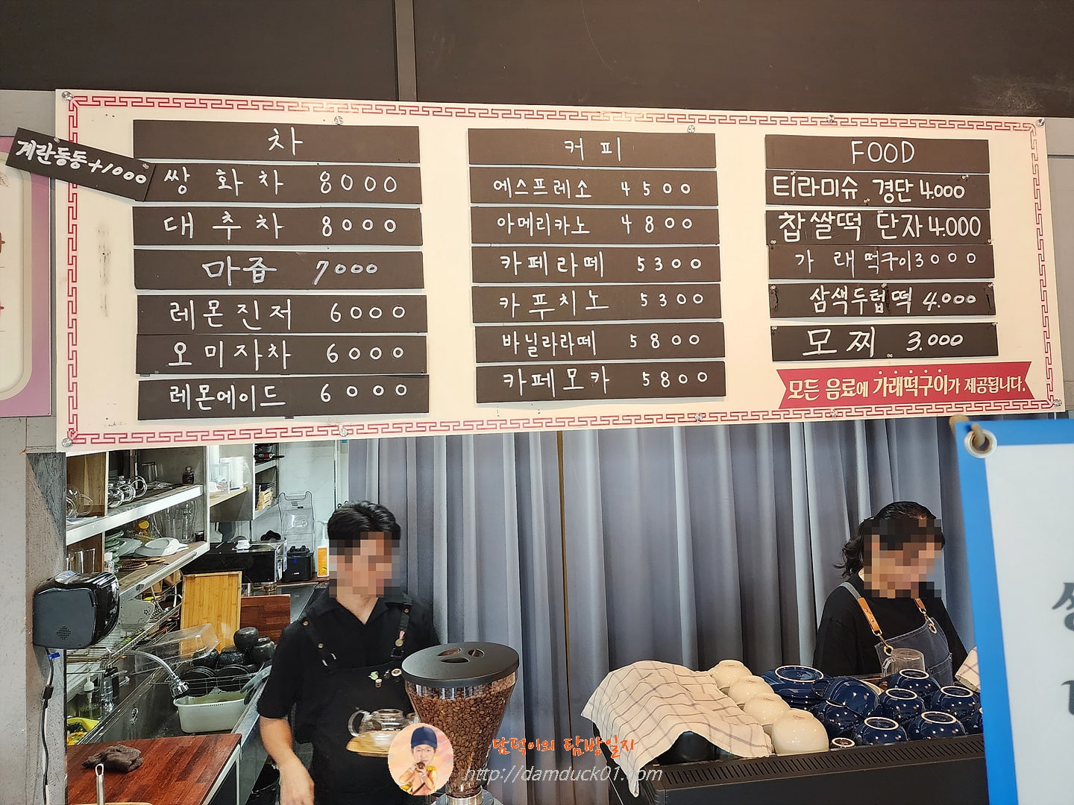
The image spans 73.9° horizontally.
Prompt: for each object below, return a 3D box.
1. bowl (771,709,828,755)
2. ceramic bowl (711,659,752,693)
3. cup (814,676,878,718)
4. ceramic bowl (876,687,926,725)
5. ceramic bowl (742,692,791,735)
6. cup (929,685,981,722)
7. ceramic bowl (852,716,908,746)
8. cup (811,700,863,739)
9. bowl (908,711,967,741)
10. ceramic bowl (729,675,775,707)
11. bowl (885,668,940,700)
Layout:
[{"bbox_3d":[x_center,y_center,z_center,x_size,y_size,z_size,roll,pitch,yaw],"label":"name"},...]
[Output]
[{"bbox_3d":[0.468,0.592,1.270,0.095,0.065,0.095,0,0,0],"label":"bowl"},{"bbox_3d":[0.417,0.592,1.528,0.095,0.065,0.095,0,0,0],"label":"ceramic bowl"},{"bbox_3d":[0.597,0.557,1.375,0.118,0.061,0.094,23,-12,0],"label":"cup"},{"bbox_3d":[0.713,0.600,1.394,0.095,0.060,0.095,0,0,0],"label":"ceramic bowl"},{"bbox_3d":[0.438,0.592,1.350,0.095,0.065,0.095,0,0,0],"label":"ceramic bowl"},{"bbox_3d":[0.828,0.600,1.405,0.095,0.060,0.095,0,0,0],"label":"cup"},{"bbox_3d":[0.612,0.600,1.266,0.095,0.060,0.095,0,0,0],"label":"ceramic bowl"},{"bbox_3d":[0.581,0.600,1.361,0.095,0.060,0.095,0,0,0],"label":"cup"},{"bbox_3d":[0.727,0.600,1.290,0.095,0.060,0.095,0,0,0],"label":"bowl"},{"bbox_3d":[0.434,0.592,1.441,0.095,0.065,0.095,0,0,0],"label":"ceramic bowl"},{"bbox_3d":[0.791,0.600,1.495,0.095,0.060,0.095,0,0,0],"label":"bowl"}]

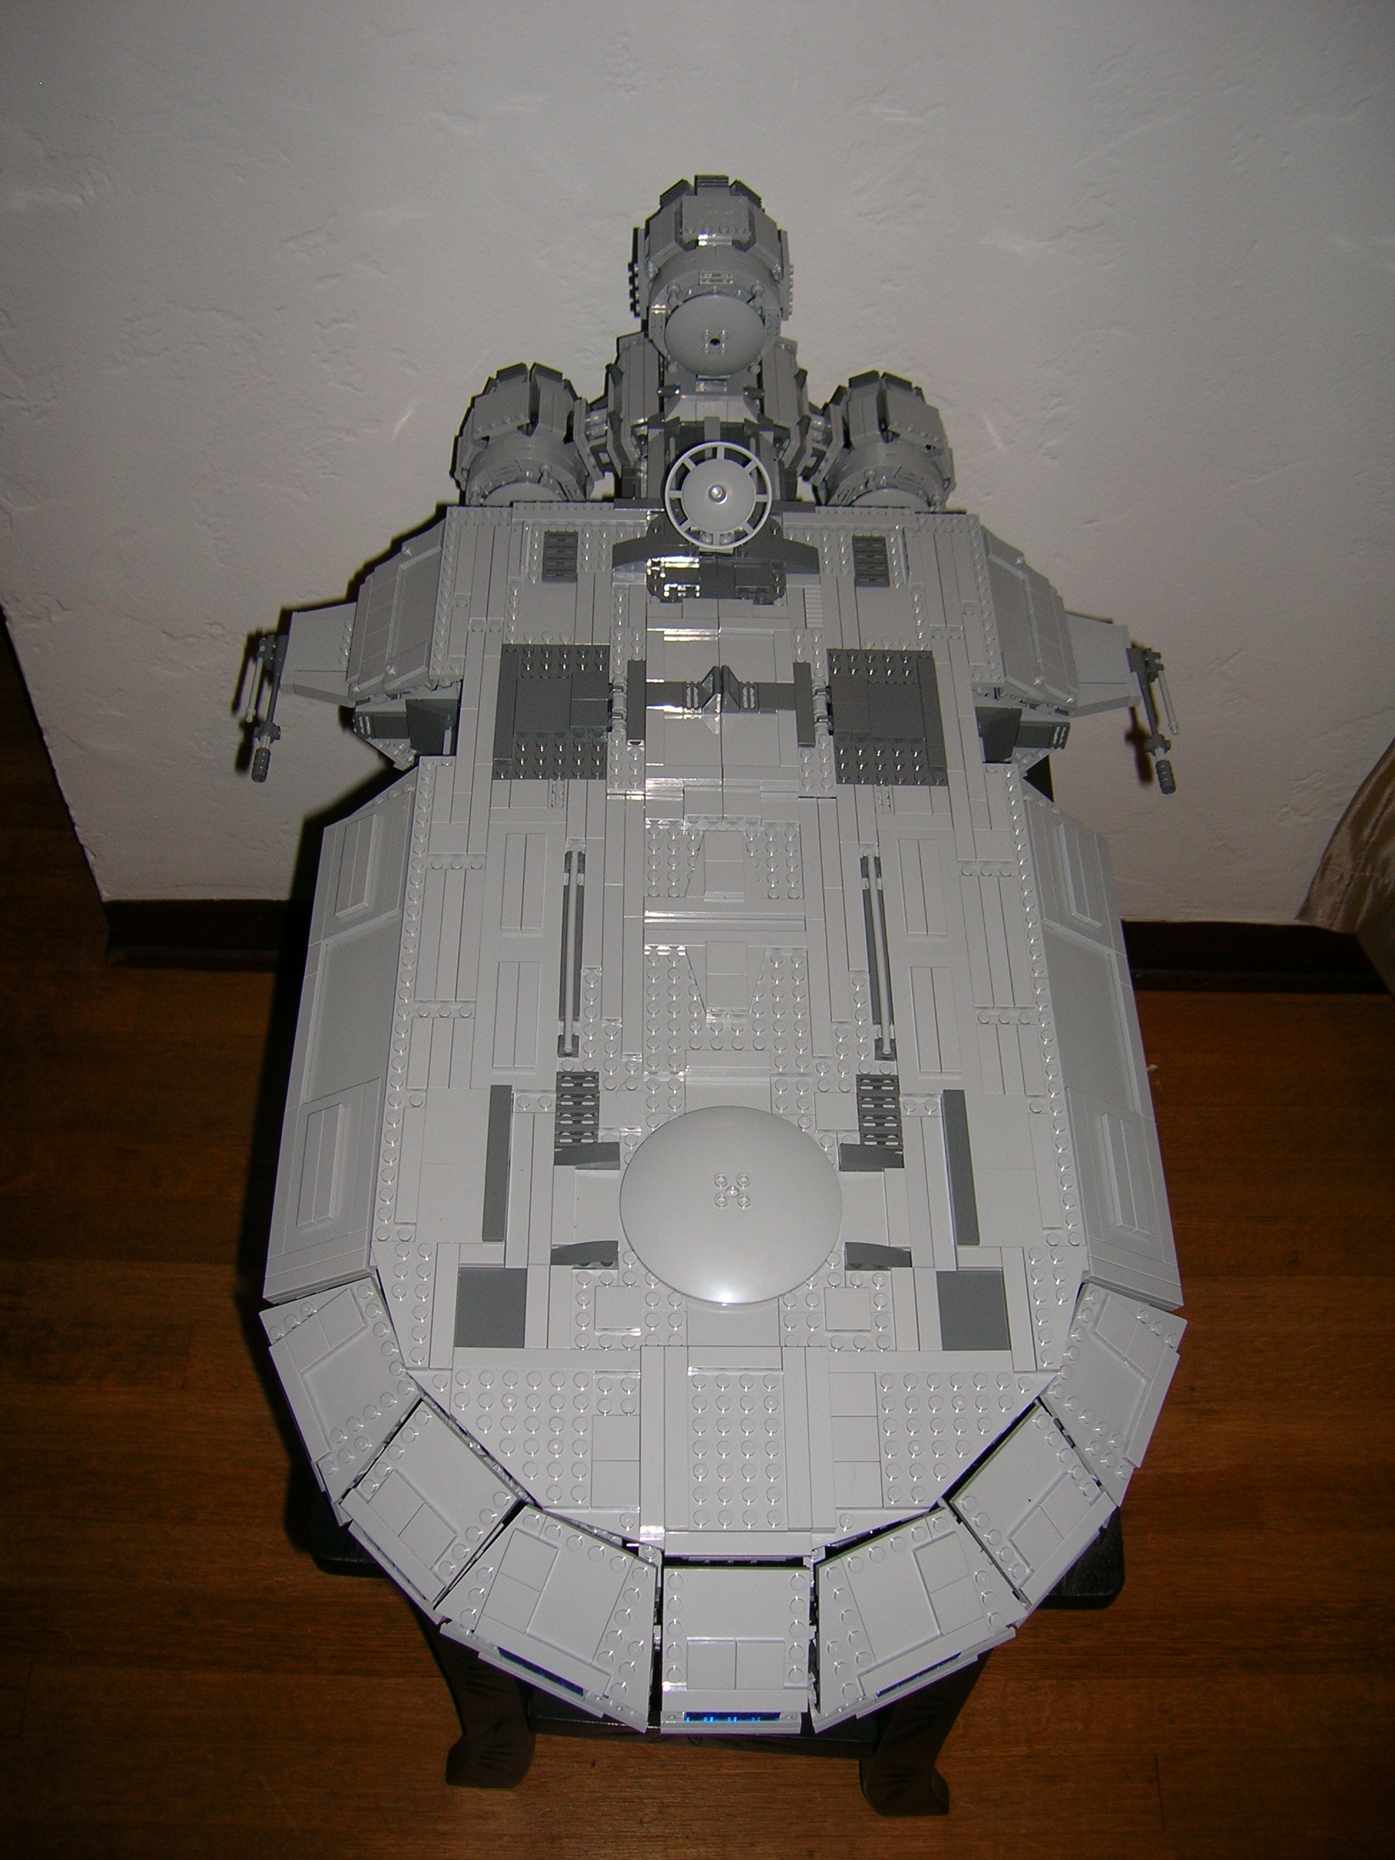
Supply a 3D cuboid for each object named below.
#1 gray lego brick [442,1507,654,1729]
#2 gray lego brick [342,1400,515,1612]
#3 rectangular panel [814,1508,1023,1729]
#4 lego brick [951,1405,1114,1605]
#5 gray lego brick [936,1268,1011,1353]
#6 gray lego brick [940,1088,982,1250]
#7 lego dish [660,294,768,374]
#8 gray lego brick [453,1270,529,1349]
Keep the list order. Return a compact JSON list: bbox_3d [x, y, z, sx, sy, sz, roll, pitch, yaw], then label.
[{"bbox_3d":[-0.043,0.225,0.615,0.080,0.010,0.050,23,97,9],"label":"gray lego brick"},{"bbox_3d":[-0.093,0.200,0.639,0.049,0.008,0.050,40,98,20],"label":"gray lego brick"},{"bbox_3d":[0.069,0.226,0.618,0.080,0.010,0.050,-20,98,-13],"label":"rectangular panel"},{"bbox_3d":[0.117,0.202,0.643,0.049,0.008,0.050,-40,101,-24],"label":"lego brick"},{"bbox_3d":[0.097,0.134,0.642,0.024,0.004,0.031,1,53,-2],"label":"gray lego brick"},{"bbox_3d":[0.096,0.088,0.670,0.008,0.005,0.064,1,53,-2],"label":"gray lego brick"},{"bbox_3d":[0.009,-0.288,0.891,0.048,0.048,0.009,1,53,-2],"label":"lego dish"},{"bbox_3d":[-0.071,0.132,0.635,0.024,0.004,0.030,1,53,-2],"label":"gray lego brick"}]

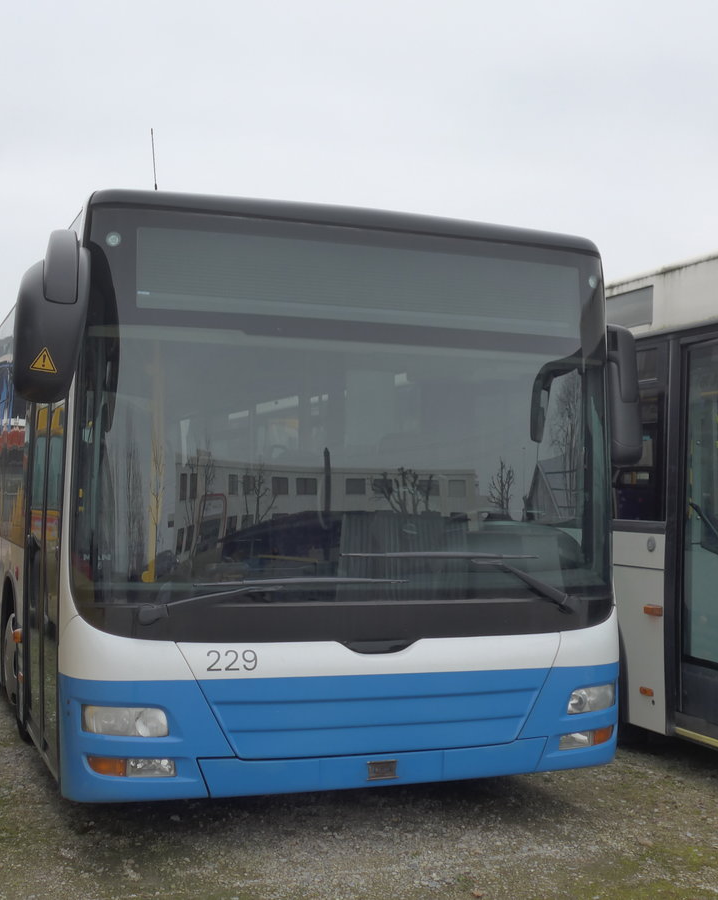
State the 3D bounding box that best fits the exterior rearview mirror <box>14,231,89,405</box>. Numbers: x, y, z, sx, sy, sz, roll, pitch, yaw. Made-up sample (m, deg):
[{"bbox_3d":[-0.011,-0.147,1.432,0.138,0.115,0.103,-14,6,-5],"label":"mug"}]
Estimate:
[{"bbox_3d":[-1.130,-0.487,4.585,0.260,0.625,0.190,1,-2,-7],"label":"exterior rearview mirror"}]

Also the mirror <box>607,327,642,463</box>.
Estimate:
[{"bbox_3d":[1.232,-0.261,5.859,0.210,0.640,0.180,2,-2,-33],"label":"mirror"}]

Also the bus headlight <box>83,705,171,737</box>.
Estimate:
[{"bbox_3d":[-0.890,1.032,4.760,0.325,0.115,0.100,1,-2,-10],"label":"bus headlight"}]

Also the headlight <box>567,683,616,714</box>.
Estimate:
[{"bbox_3d":[1.025,1.090,5.483,0.325,0.115,0.100,2,-2,-32],"label":"headlight"}]

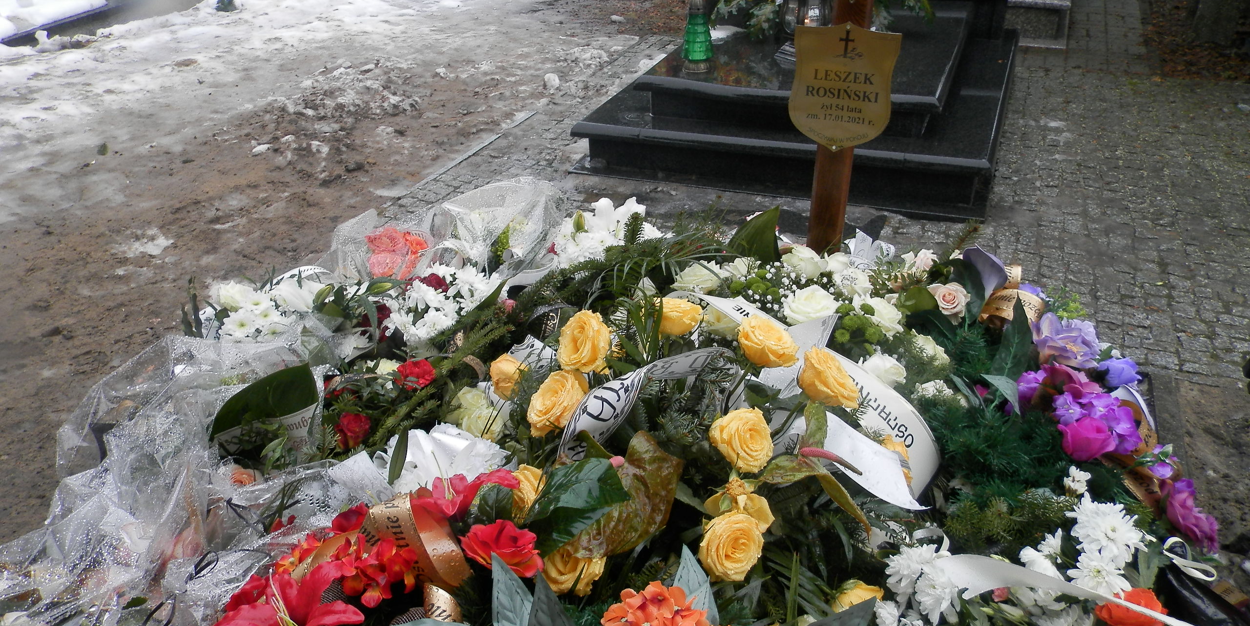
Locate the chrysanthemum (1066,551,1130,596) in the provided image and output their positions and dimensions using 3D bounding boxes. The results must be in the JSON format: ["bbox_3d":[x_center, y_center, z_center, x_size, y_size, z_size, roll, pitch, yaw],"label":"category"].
[{"bbox_3d":[0.582,0.318,1.110,0.076,0.040,0.070,-7,61,-7],"label":"chrysanthemum"}]

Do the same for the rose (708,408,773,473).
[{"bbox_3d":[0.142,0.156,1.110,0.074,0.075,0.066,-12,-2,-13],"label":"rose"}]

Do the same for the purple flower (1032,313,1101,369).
[{"bbox_3d":[0.694,0.044,1.420,0.106,0.068,0.095,20,81,21],"label":"purple flower"}]

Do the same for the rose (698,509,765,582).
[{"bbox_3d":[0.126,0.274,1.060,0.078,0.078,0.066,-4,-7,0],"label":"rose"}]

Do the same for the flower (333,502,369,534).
[{"bbox_3d":[-0.316,0.239,1.050,0.047,0.041,0.045,-3,31,0],"label":"flower"}]

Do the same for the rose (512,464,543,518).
[{"bbox_3d":[-0.129,0.243,1.240,0.070,0.060,0.074,-13,56,-16],"label":"rose"}]

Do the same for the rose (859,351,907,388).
[{"bbox_3d":[0.426,0.093,1.490,0.078,0.062,0.075,6,33,16],"label":"rose"}]

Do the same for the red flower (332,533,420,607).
[{"bbox_3d":[-0.299,0.311,1.090,0.108,0.080,0.095,-16,33,-19],"label":"red flower"}]

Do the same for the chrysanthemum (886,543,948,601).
[{"bbox_3d":[0.323,0.287,1.000,0.070,0.052,0.070,-1,55,26],"label":"chrysanthemum"}]

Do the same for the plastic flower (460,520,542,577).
[{"bbox_3d":[-0.150,0.285,1.090,0.094,0.060,0.085,-20,51,-25],"label":"plastic flower"}]

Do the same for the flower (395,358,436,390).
[{"bbox_3d":[-0.348,0.101,1.500,0.068,0.052,0.065,-12,32,-14],"label":"flower"}]

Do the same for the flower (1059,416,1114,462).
[{"bbox_3d":[0.675,0.183,1.320,0.078,0.068,0.072,-7,30,0],"label":"flower"}]

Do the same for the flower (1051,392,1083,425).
[{"bbox_3d":[0.666,0.143,1.360,0.049,0.040,0.045,14,36,27],"label":"flower"}]

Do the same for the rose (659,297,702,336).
[{"bbox_3d":[0.074,0.007,1.360,0.080,0.056,0.078,3,22,0],"label":"rose"}]

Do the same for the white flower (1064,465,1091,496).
[{"bbox_3d":[0.587,0.218,1.170,0.034,0.035,0.032,6,32,11],"label":"white flower"}]

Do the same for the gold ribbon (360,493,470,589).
[{"bbox_3d":[-0.233,0.253,1.000,0.110,0.078,0.078,-10,32,-11],"label":"gold ribbon"}]

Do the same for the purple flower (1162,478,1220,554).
[{"bbox_3d":[0.820,0.294,1.310,0.060,0.105,0.105,-41,27,18],"label":"purple flower"}]

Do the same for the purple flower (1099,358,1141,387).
[{"bbox_3d":[0.747,0.090,1.360,0.054,0.042,0.050,4,32,11],"label":"purple flower"}]

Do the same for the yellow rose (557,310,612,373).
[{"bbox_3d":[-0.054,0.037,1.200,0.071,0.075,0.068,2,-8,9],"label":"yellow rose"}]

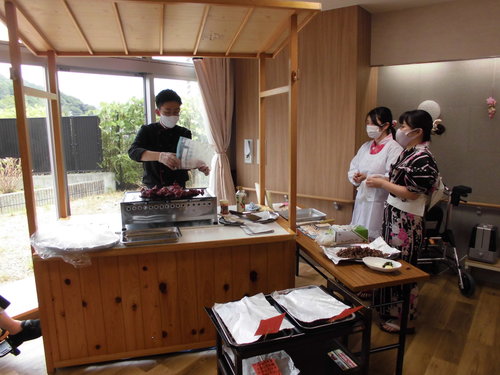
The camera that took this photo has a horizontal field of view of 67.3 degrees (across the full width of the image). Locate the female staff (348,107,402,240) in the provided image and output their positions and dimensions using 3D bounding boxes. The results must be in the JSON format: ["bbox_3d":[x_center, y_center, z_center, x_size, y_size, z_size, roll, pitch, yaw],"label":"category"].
[{"bbox_3d":[1.092,0.134,3.247,0.420,1.620,0.500,-4,10,-20],"label":"female staff"}]

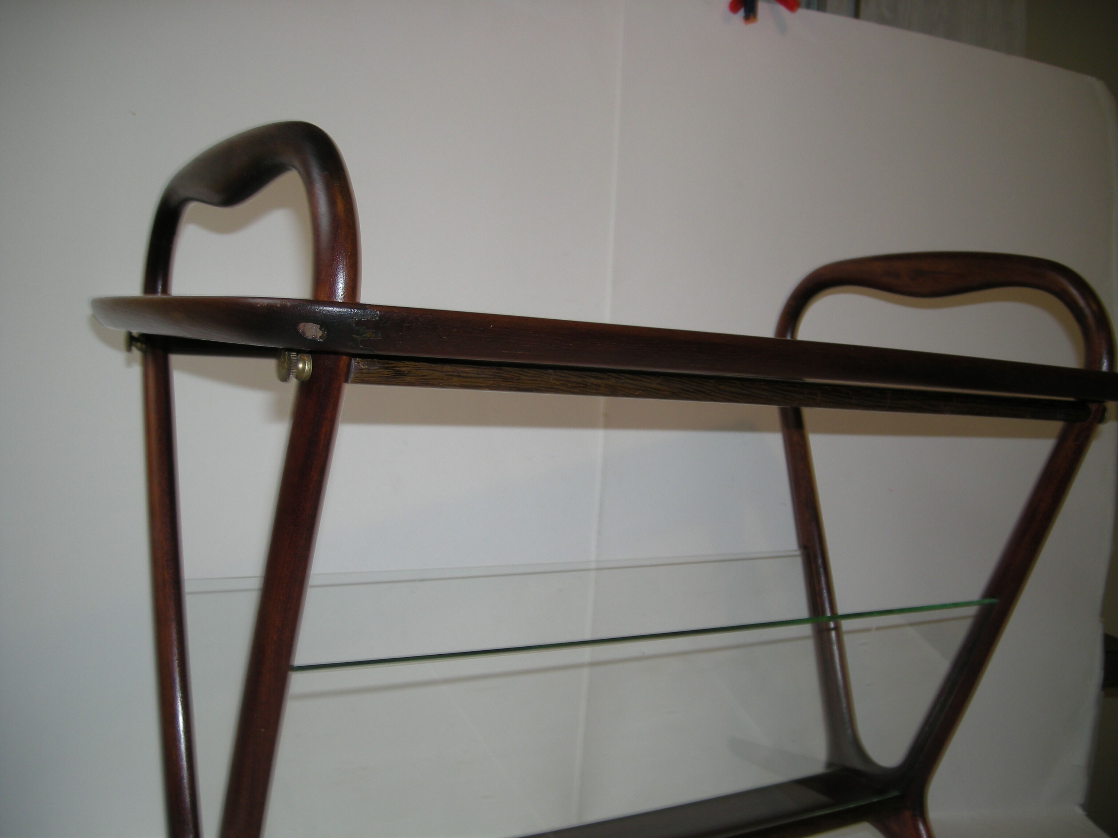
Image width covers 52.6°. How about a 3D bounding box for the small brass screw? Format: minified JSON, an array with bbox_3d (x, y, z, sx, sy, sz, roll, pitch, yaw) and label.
[{"bbox_3d":[-0.142,-0.028,0.607,0.015,0.017,0.017,2,4,-33],"label":"small brass screw"}]

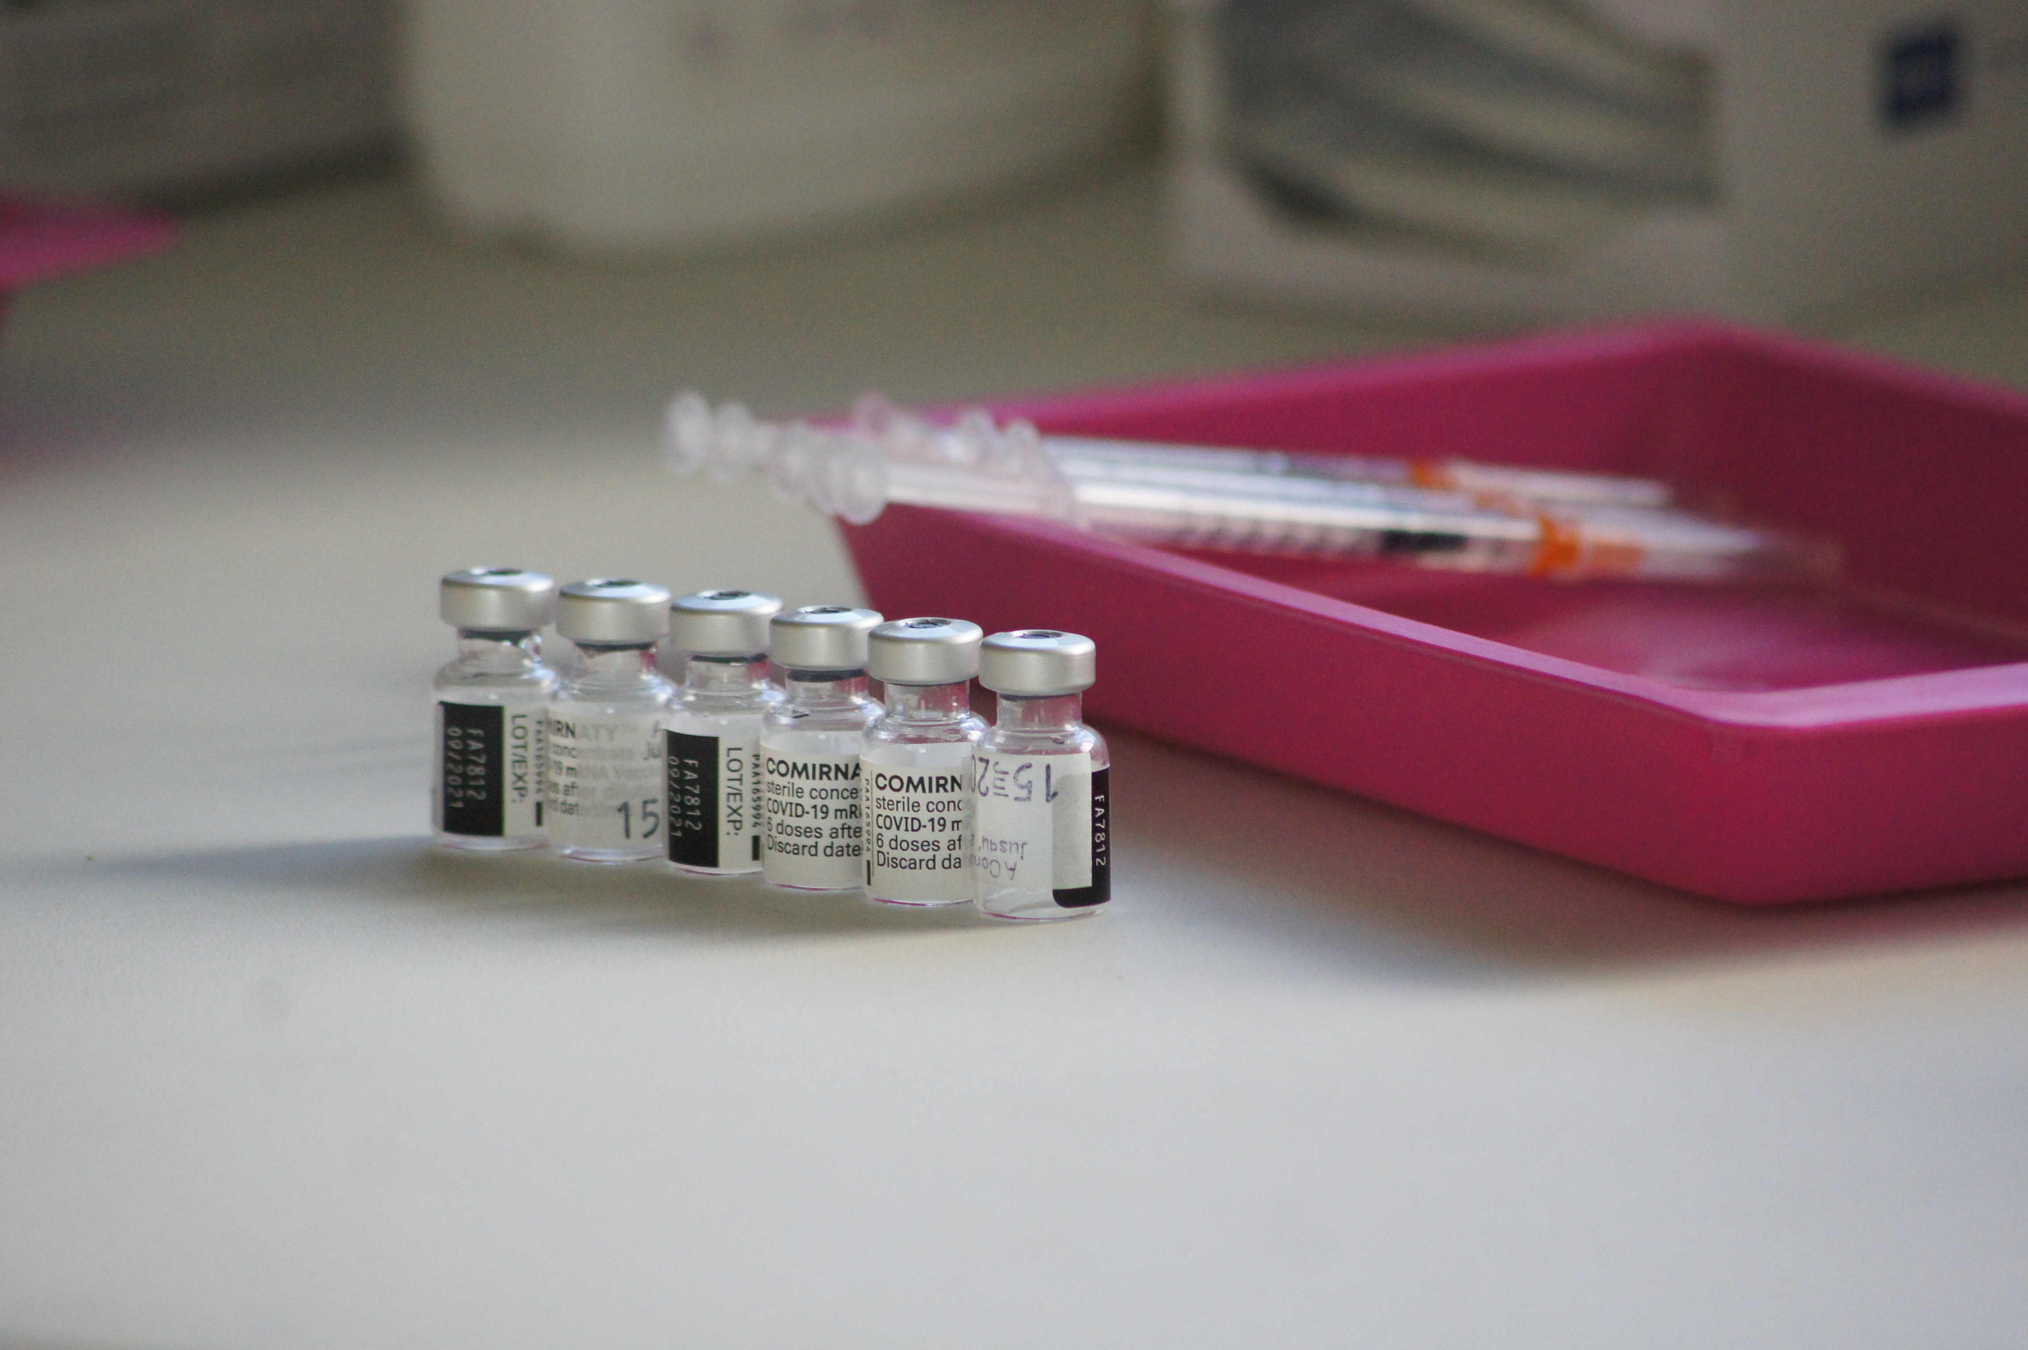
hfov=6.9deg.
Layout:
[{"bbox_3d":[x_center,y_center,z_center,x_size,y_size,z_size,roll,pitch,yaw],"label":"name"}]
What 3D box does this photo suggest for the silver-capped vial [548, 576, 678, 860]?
[{"bbox_3d":[-0.048,0.005,2.041,0.016,0.032,0.016,-1,11,0],"label":"silver-capped vial"}]

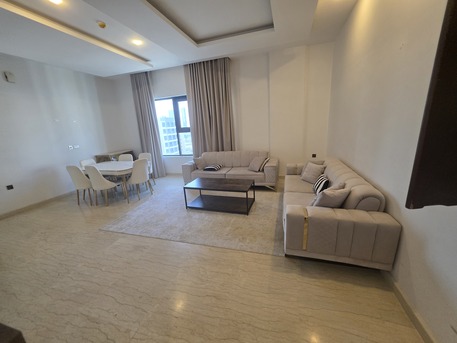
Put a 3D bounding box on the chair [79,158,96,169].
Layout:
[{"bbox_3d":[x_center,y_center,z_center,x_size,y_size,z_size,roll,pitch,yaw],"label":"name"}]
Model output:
[{"bbox_3d":[-2.941,0.163,3.952,0.522,0.855,0.450,2,16,18],"label":"chair"}]

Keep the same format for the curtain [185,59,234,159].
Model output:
[{"bbox_3d":[-0.426,-1.227,4.511,1.218,2.900,0.145,2,16,18],"label":"curtain"}]

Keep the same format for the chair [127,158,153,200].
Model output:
[{"bbox_3d":[-1.973,0.160,3.739,0.522,0.855,0.450,3,17,23],"label":"chair"}]

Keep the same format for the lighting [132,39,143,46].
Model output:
[{"bbox_3d":[-1.627,-2.324,3.079,0.123,0.044,0.123,2,16,18],"label":"lighting"}]

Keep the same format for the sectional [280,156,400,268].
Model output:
[{"bbox_3d":[1.365,0.308,2.596,0.928,0.768,2.102,2,16,18],"label":"sectional"}]

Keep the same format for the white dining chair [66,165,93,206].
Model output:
[{"bbox_3d":[-2.903,0.255,3.609,0.450,0.855,0.507,2,16,21],"label":"white dining chair"}]

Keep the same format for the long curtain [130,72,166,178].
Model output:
[{"bbox_3d":[-2.308,-1.278,5.077,0.609,2.944,0.145,2,16,18],"label":"long curtain"}]

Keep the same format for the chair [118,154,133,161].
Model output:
[{"bbox_3d":[-2.690,0.041,4.340,0.450,0.855,0.522,2,16,18],"label":"chair"}]

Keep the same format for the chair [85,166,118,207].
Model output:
[{"bbox_3d":[-2.485,0.262,3.487,0.450,0.855,0.507,3,17,23],"label":"chair"}]

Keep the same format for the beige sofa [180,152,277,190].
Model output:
[{"bbox_3d":[0.075,-0.083,4.317,2.218,0.768,0.841,2,16,18],"label":"beige sofa"}]

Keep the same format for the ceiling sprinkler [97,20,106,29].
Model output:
[{"bbox_3d":[-1.853,-2.142,2.505,0.105,0.050,0.105,1,17,16],"label":"ceiling sprinkler"}]

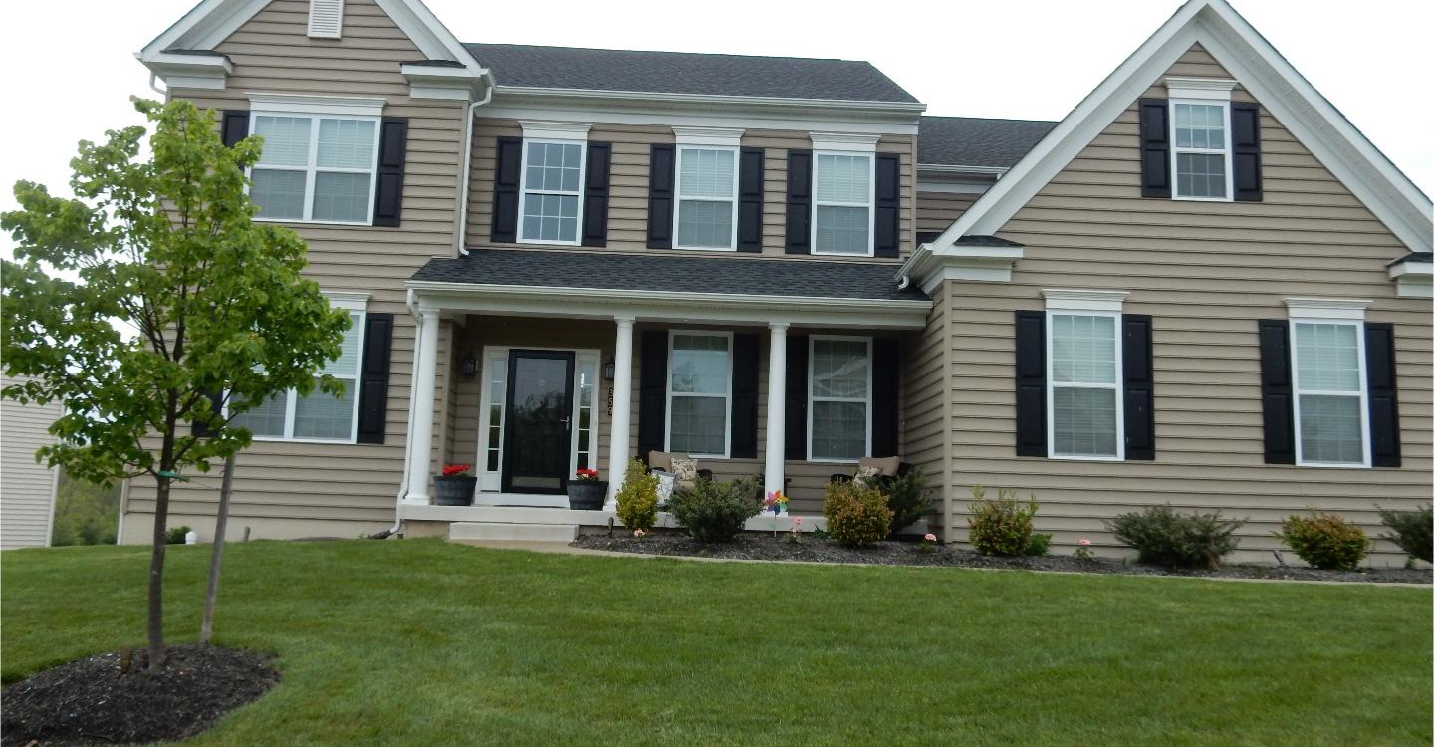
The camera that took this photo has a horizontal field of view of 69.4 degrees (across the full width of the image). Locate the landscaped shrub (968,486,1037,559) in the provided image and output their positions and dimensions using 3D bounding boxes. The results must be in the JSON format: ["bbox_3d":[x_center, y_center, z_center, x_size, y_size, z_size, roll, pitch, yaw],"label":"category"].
[{"bbox_3d":[3.355,1.750,12.273,0.810,0.830,0.740,2,-8,-1],"label":"landscaped shrub"}]

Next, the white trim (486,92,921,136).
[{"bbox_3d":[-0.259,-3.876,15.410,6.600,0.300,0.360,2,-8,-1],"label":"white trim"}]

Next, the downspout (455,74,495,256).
[{"bbox_3d":[-3.515,-2.987,15.130,0.360,2.590,0.140,2,-8,-1],"label":"downspout"}]

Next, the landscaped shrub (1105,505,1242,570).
[{"bbox_3d":[5.369,1.926,12.154,1.620,0.750,1.200,2,-8,-1],"label":"landscaped shrub"}]

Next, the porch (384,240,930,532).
[{"bbox_3d":[-0.659,0.232,14.258,6.960,4.150,1.810,2,-8,-1],"label":"porch"}]

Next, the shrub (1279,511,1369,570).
[{"bbox_3d":[7.211,1.977,12.273,1.070,0.700,0.950,2,-8,-1],"label":"shrub"}]

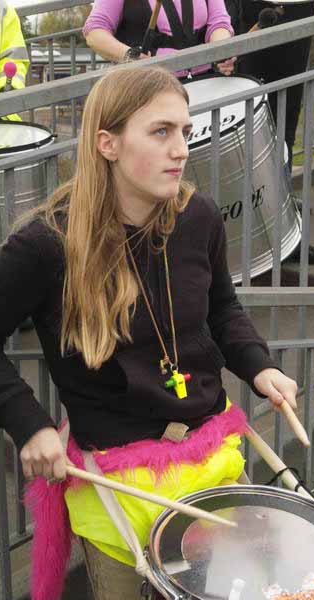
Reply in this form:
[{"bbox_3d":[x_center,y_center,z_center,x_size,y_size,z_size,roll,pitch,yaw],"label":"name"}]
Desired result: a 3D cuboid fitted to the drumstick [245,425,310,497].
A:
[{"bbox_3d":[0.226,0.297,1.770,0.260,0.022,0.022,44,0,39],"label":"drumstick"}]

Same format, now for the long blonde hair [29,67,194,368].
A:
[{"bbox_3d":[-0.078,-0.143,1.730,0.265,0.520,0.240,10,17,35],"label":"long blonde hair"}]

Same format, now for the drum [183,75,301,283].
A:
[{"bbox_3d":[0.173,-0.403,3.404,0.540,0.513,0.540,-28,32,-12],"label":"drum"}]

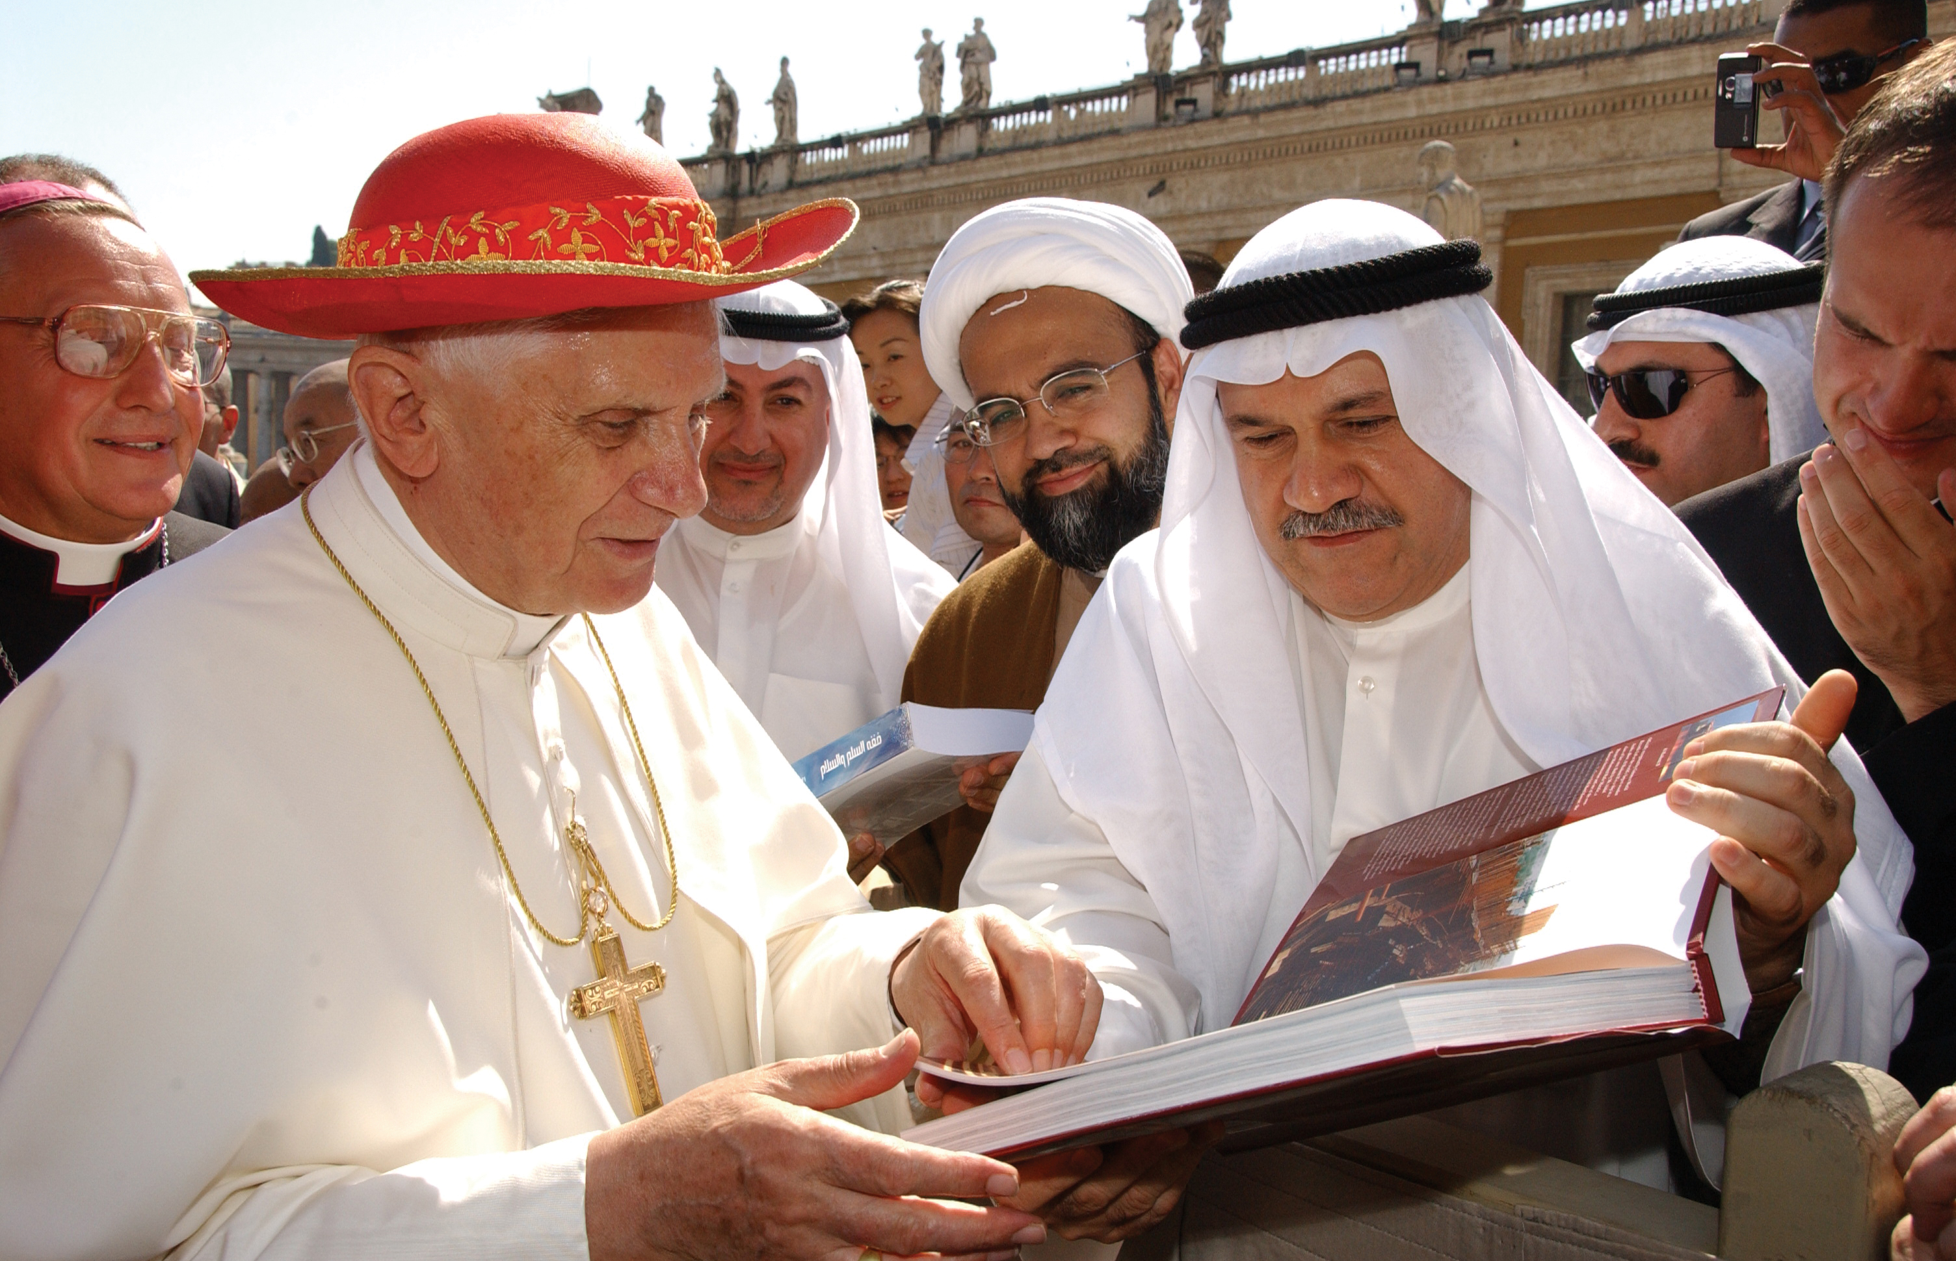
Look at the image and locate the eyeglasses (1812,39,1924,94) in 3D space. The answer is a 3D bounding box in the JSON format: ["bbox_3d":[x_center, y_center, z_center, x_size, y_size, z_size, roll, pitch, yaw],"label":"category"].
[{"bbox_3d":[0.929,-0.590,1.874,0.150,0.050,0.145,-21,13,-19],"label":"eyeglasses"}]

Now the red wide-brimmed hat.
[{"bbox_3d":[-0.262,-0.236,1.030,0.390,0.125,0.350,-2,5,13],"label":"red wide-brimmed hat"}]

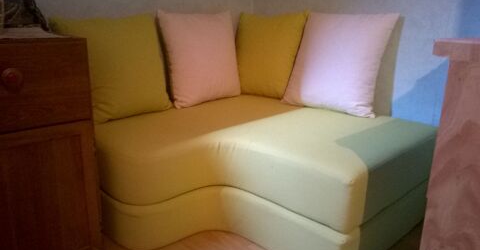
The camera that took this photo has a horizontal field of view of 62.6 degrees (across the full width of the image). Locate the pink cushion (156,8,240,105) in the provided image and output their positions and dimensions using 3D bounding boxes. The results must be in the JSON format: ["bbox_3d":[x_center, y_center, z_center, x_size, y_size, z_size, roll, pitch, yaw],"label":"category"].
[{"bbox_3d":[-0.201,-0.378,2.194,0.490,0.500,0.145,-13,11,-39],"label":"pink cushion"}]

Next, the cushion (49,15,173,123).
[{"bbox_3d":[-0.583,-0.274,1.858,0.500,0.490,0.145,-14,12,-42],"label":"cushion"}]

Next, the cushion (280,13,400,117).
[{"bbox_3d":[0.500,-0.330,2.041,0.145,0.500,0.520,1,12,-42],"label":"cushion"}]

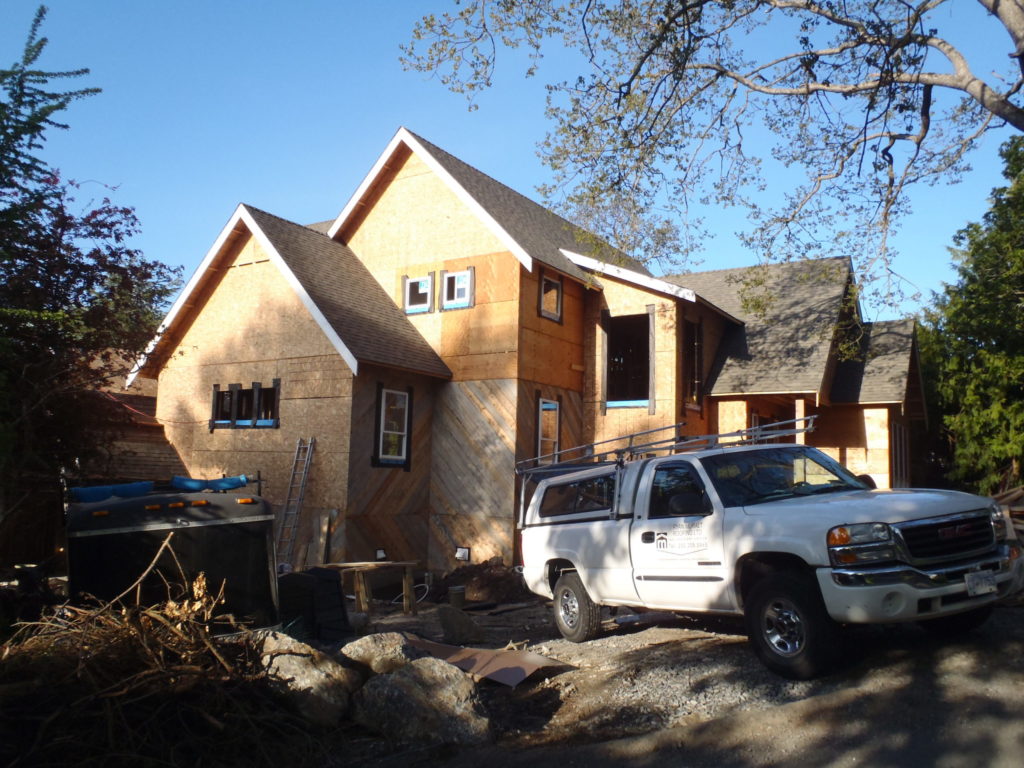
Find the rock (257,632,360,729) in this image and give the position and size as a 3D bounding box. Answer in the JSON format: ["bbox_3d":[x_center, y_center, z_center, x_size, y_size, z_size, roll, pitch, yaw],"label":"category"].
[{"bbox_3d":[-1.455,2.078,5.950,0.720,0.570,0.620,3,-6,-13],"label":"rock"}]

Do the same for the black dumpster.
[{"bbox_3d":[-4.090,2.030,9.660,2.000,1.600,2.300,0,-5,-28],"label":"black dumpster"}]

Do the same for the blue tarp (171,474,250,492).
[{"bbox_3d":[-3.385,1.117,9.300,0.840,0.210,0.320,0,-5,-28],"label":"blue tarp"}]

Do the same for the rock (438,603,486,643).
[{"bbox_3d":[-0.609,2.849,9.800,0.570,0.460,0.500,2,-6,-3],"label":"rock"}]

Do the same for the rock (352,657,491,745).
[{"bbox_3d":[-0.601,2.045,5.500,0.870,0.470,0.680,2,-6,-6],"label":"rock"}]

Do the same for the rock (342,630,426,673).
[{"bbox_3d":[-0.993,2.113,6.450,0.670,0.400,0.520,2,-6,-9],"label":"rock"}]

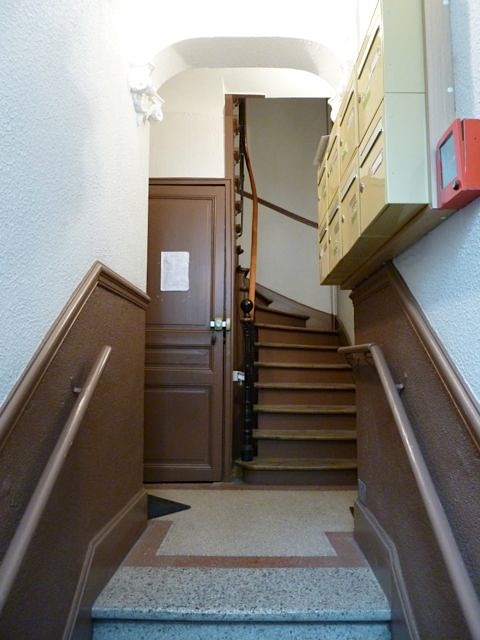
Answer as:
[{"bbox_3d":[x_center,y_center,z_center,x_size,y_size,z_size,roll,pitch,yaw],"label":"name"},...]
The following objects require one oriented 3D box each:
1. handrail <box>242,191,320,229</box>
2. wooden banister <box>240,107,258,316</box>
[{"bbox_3d":[0.440,-1.255,5.244,1.049,0.058,0.055,25,-3,4],"label":"handrail"},{"bbox_3d":[0.092,-0.931,3.989,0.139,1.933,0.901,0,-5,2],"label":"wooden banister"}]

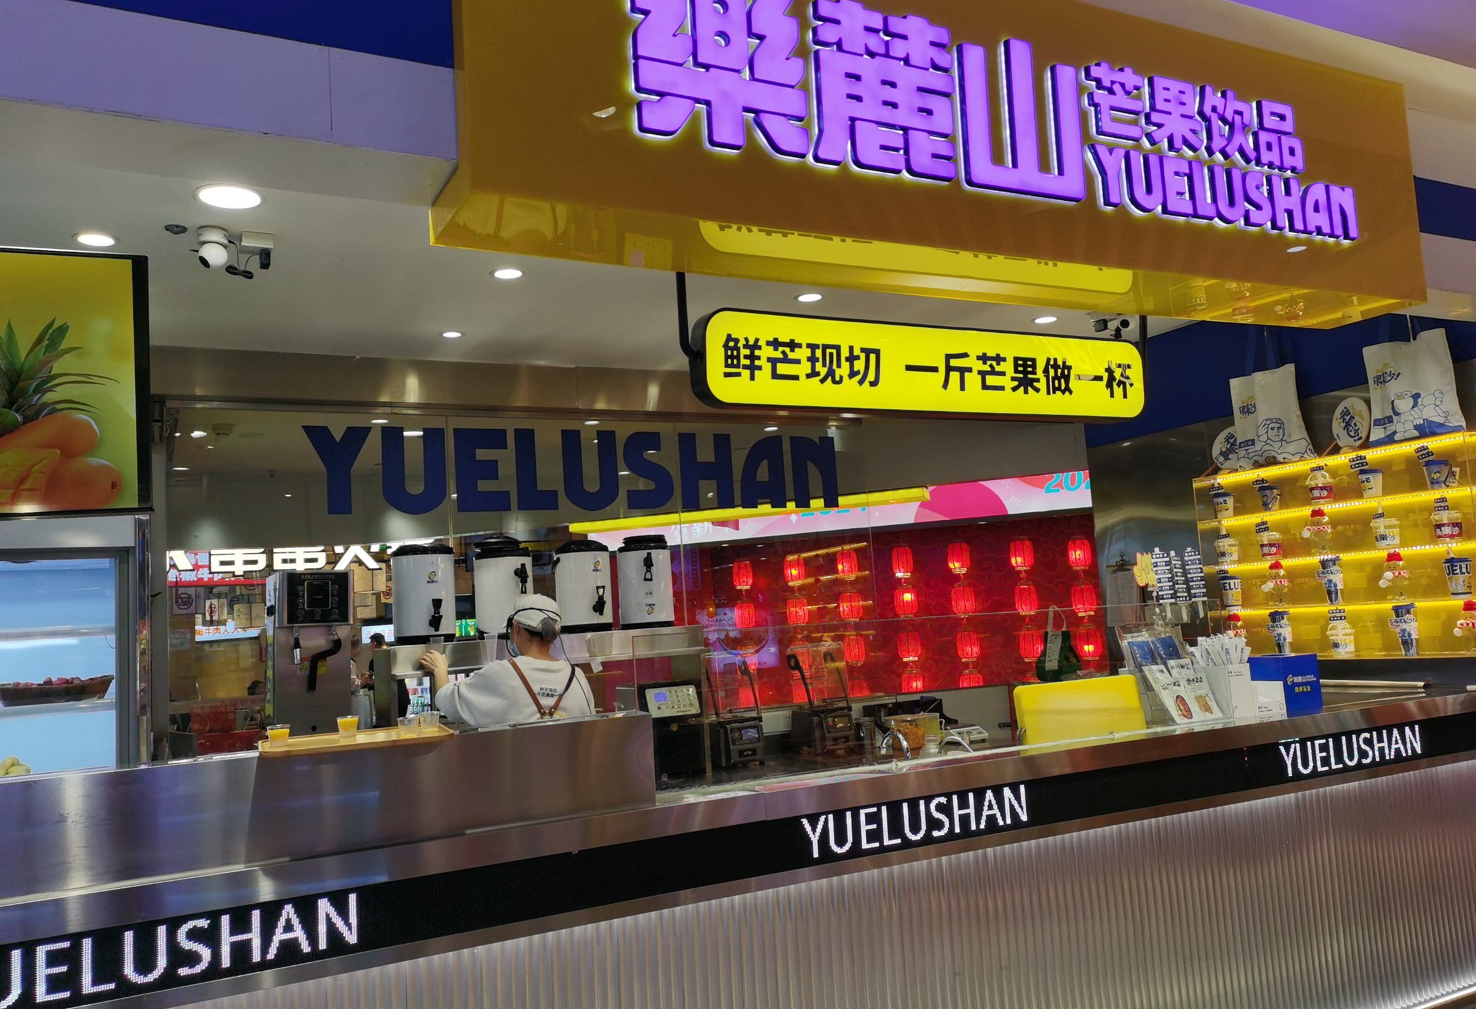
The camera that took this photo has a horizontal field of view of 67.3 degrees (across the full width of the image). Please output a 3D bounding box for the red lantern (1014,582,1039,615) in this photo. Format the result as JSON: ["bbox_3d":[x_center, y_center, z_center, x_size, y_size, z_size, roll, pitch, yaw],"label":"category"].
[{"bbox_3d":[2.606,0.855,10.020,0.210,0.290,0.210,-7,-7,29],"label":"red lantern"}]

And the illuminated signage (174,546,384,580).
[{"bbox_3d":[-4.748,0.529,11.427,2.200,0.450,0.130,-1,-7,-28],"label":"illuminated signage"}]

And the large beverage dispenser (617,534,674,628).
[{"bbox_3d":[-0.425,0.359,5.207,0.260,0.420,0.310,-3,-6,-12],"label":"large beverage dispenser"}]

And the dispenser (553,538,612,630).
[{"bbox_3d":[-0.730,0.392,5.370,0.280,0.435,0.325,1,-8,-36],"label":"dispenser"}]

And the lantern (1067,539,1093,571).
[{"bbox_3d":[3.027,0.443,9.800,0.210,0.290,0.210,-7,-7,29],"label":"lantern"}]

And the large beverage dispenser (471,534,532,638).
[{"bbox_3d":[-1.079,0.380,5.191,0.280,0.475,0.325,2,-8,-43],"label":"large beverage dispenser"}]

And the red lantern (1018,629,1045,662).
[{"bbox_3d":[2.642,1.264,10.000,0.210,0.290,0.210,-7,-7,29],"label":"red lantern"}]

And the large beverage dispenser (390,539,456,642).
[{"bbox_3d":[-1.413,0.400,5.014,0.280,0.435,0.325,0,-7,-33],"label":"large beverage dispenser"}]

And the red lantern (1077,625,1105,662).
[{"bbox_3d":[3.306,1.302,10.388,0.240,0.345,0.240,-6,-6,19],"label":"red lantern"}]

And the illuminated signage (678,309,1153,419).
[{"bbox_3d":[0.774,-0.501,4.220,2.049,0.335,0.110,-1,-7,-28],"label":"illuminated signage"}]

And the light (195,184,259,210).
[{"bbox_3d":[-1.538,-0.929,3.353,0.190,0.030,0.190,0,-7,-27],"label":"light"}]

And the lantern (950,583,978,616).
[{"bbox_3d":[2.095,0.878,10.300,0.210,0.290,0.210,-7,-7,29],"label":"lantern"}]

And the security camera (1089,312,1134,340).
[{"bbox_3d":[1.735,-0.870,5.155,0.200,0.130,0.110,-6,-6,19],"label":"security camera"}]

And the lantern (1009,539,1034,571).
[{"bbox_3d":[2.712,0.480,10.600,0.240,0.335,0.240,-6,-6,19],"label":"lantern"}]

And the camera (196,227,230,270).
[{"bbox_3d":[-1.707,-0.831,3.601,0.095,0.123,0.095,-6,-6,20],"label":"camera"}]

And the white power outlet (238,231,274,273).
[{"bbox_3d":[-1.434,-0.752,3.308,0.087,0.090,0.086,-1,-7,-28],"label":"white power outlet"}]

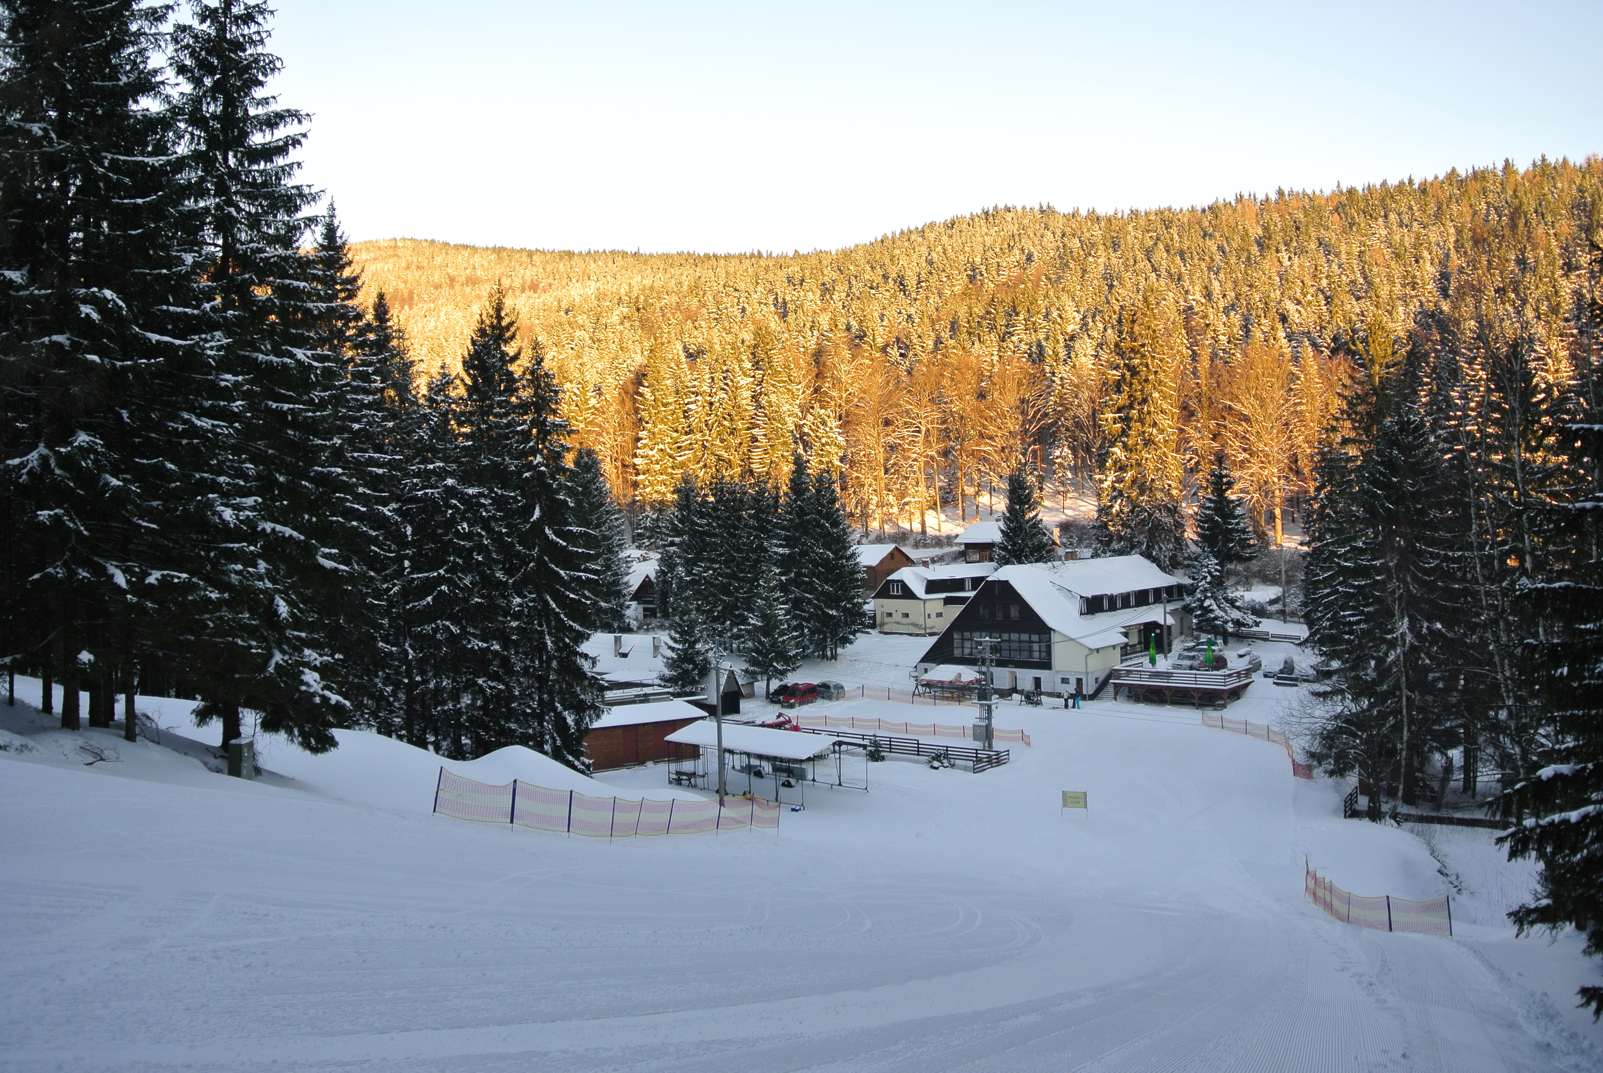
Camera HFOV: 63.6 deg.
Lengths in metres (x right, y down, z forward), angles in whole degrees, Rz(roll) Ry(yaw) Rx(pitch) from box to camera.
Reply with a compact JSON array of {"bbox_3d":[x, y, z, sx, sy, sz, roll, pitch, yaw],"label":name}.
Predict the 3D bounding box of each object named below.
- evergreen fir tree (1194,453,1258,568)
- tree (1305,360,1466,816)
[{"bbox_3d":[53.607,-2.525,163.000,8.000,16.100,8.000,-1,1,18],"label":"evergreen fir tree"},{"bbox_3d":[29.311,2.644,65.000,7.600,23.040,7.600,-1,1,24],"label":"tree"}]

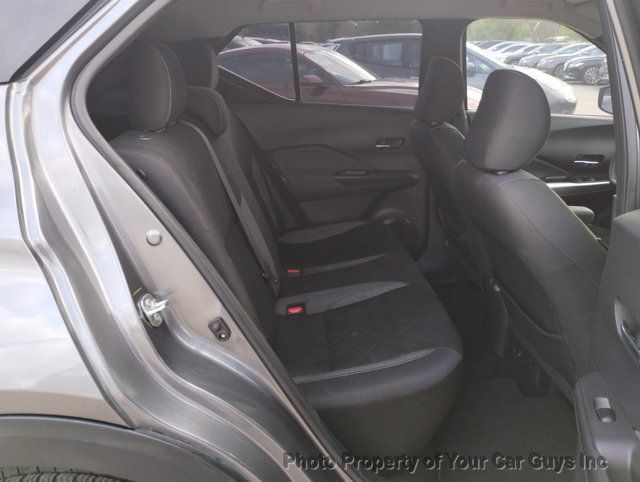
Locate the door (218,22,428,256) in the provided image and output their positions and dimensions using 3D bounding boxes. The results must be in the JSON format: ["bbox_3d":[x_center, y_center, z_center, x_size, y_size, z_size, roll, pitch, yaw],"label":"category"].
[{"bbox_3d":[-0.021,-0.412,2.312,1.053,1.053,0.234,-1,21,-4],"label":"door"}]

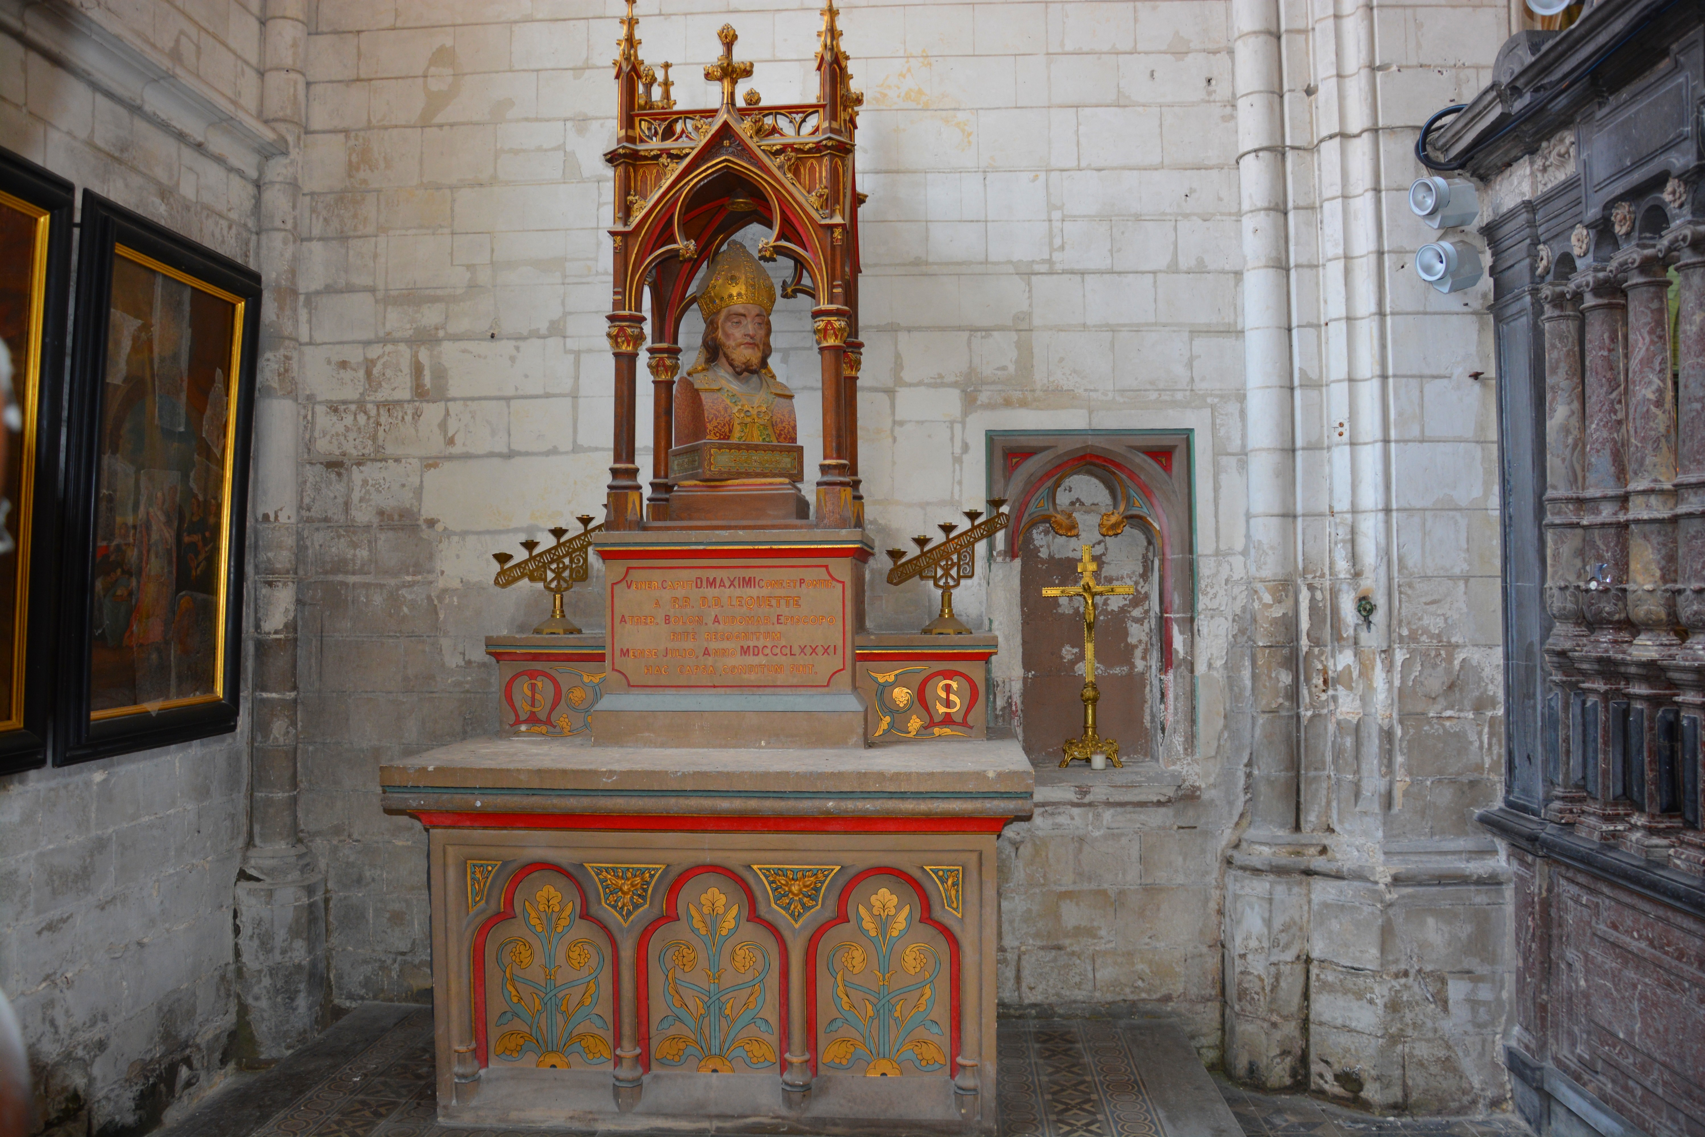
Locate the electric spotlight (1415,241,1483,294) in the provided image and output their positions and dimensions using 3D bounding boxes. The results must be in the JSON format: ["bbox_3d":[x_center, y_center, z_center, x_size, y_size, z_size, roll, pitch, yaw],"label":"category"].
[{"bbox_3d":[1.857,-0.937,3.980,0.175,0.140,0.130,-12,3,-23],"label":"electric spotlight"}]

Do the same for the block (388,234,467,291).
[{"bbox_3d":[-1.532,-1.103,4.713,0.295,0.197,0.200,0,-2,3],"label":"block"}]

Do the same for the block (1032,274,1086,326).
[{"bbox_3d":[0.726,-0.941,4.574,0.182,0.177,0.200,0,-2,3],"label":"block"}]

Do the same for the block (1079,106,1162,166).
[{"bbox_3d":[0.946,-1.511,4.577,0.282,0.206,0.200,0,-2,3],"label":"block"}]

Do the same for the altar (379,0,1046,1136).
[{"bbox_3d":[-0.377,-0.153,3.965,1.770,3.420,1.100,0,-2,3],"label":"altar"}]

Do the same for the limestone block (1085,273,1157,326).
[{"bbox_3d":[0.942,-0.936,4.561,0.244,0.182,0.200,0,-2,3],"label":"limestone block"}]

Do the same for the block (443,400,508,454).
[{"bbox_3d":[-1.346,-0.504,4.685,0.235,0.186,0.200,0,-2,3],"label":"block"}]

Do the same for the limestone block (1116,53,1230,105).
[{"bbox_3d":[1.138,-1.708,4.572,0.385,0.192,0.200,0,-2,3],"label":"limestone block"}]

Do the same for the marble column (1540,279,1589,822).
[{"bbox_3d":[2.058,-0.046,3.700,0.135,1.550,0.135,0,-2,3],"label":"marble column"}]

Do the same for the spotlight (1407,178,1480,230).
[{"bbox_3d":[1.841,-1.137,3.980,0.175,0.140,0.130,-14,4,-22],"label":"spotlight"}]

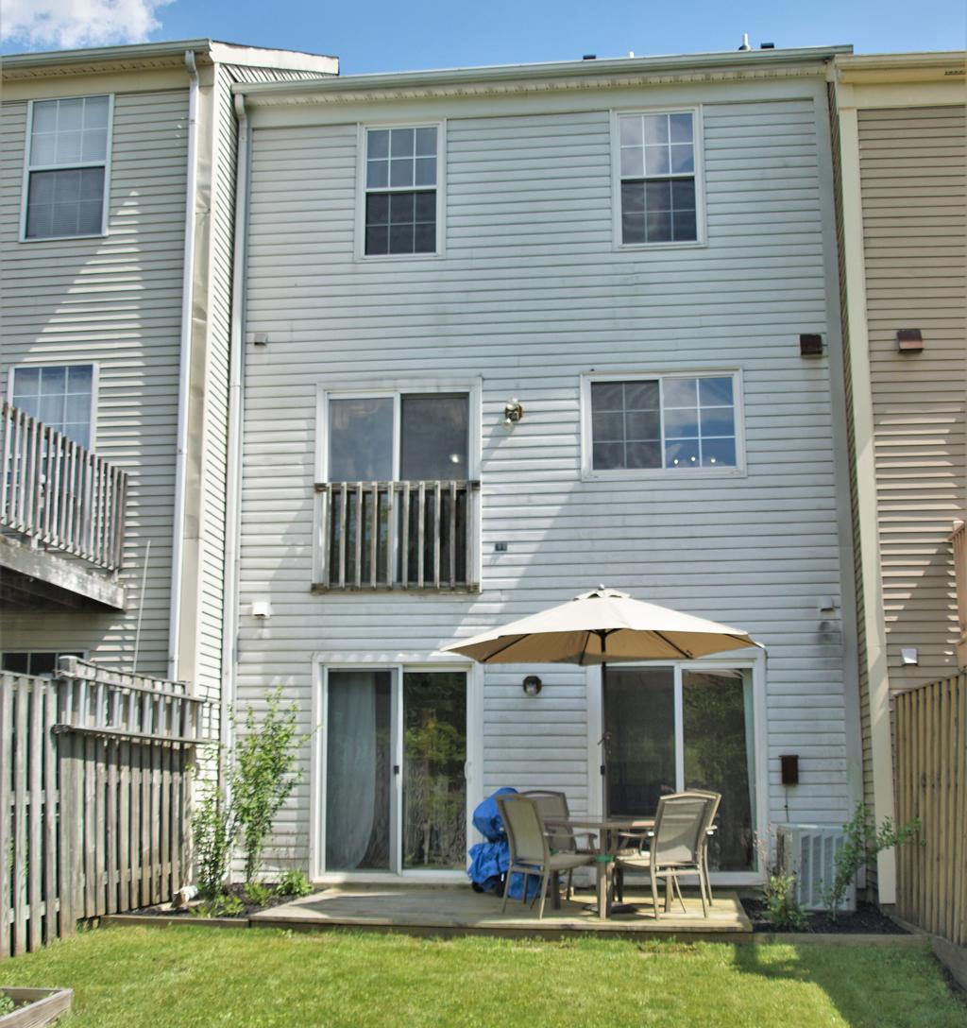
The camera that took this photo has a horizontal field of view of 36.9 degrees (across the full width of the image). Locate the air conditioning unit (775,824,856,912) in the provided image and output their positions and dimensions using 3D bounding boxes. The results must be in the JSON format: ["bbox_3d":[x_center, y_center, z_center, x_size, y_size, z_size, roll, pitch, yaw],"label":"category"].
[{"bbox_3d":[2.895,3.087,12.703,0.559,0.714,0.559,0,-11,1],"label":"air conditioning unit"}]

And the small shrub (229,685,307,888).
[{"bbox_3d":[-2.040,2.575,13.733,0.644,1.812,0.591,-1,-11,6],"label":"small shrub"}]

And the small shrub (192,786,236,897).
[{"bbox_3d":[-2.382,2.894,12.842,0.328,0.944,0.334,-1,-11,6],"label":"small shrub"}]

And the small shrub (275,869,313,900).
[{"bbox_3d":[-1.628,3.178,12.444,0.287,0.246,0.293,-1,-11,6],"label":"small shrub"}]

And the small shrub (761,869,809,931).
[{"bbox_3d":[2.278,2.914,10.964,0.319,0.437,0.326,-1,-11,6],"label":"small shrub"}]

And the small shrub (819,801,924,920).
[{"bbox_3d":[3.039,2.712,11.374,0.697,0.882,0.569,-1,-11,6],"label":"small shrub"}]

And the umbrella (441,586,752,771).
[{"bbox_3d":[0.982,1.811,11.887,2.660,2.480,2.660,-1,-11,6],"label":"umbrella"}]

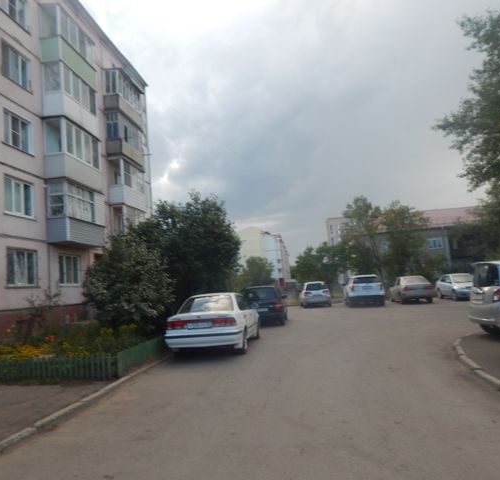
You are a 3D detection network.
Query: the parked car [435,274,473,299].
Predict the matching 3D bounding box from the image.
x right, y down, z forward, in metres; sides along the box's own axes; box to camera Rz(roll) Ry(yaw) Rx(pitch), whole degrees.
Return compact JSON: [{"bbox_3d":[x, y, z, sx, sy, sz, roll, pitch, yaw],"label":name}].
[{"bbox_3d":[11.549,2.507,22.145,1.699,1.408,4.397,-6,-6,10],"label":"parked car"}]

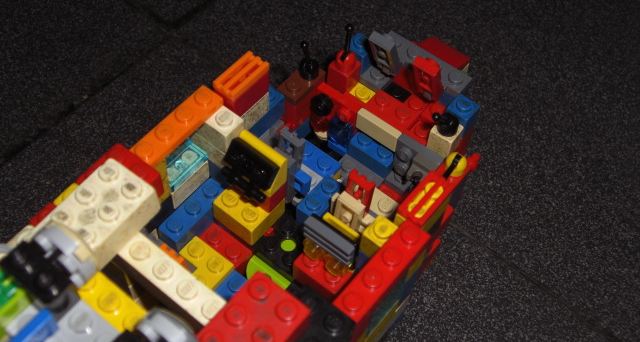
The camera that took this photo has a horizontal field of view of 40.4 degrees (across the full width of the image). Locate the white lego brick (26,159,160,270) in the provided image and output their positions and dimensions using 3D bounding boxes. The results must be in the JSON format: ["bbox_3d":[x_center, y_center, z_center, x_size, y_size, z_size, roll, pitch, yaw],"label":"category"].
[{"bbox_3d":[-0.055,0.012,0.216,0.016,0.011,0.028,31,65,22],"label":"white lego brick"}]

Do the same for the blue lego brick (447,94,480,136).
[{"bbox_3d":[0.044,-0.017,0.273,0.008,0.011,0.008,35,63,17],"label":"blue lego brick"}]

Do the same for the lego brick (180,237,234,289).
[{"bbox_3d":[-0.037,0.030,0.265,0.016,0.005,0.016,35,63,17],"label":"lego brick"}]

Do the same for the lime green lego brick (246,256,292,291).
[{"bbox_3d":[-0.015,0.030,0.235,0.013,0.008,0.007,34,61,19],"label":"lime green lego brick"}]

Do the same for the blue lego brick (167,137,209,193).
[{"bbox_3d":[-0.042,-0.001,0.262,0.008,0.003,0.016,35,63,17],"label":"blue lego brick"}]

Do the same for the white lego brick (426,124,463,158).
[{"bbox_3d":[0.039,-0.010,0.268,0.008,0.010,0.008,34,61,19],"label":"white lego brick"}]

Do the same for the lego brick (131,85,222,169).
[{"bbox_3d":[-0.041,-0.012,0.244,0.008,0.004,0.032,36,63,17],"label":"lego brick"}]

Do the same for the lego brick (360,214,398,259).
[{"bbox_3d":[0.017,0.019,0.235,0.008,0.011,0.008,34,61,19],"label":"lego brick"}]

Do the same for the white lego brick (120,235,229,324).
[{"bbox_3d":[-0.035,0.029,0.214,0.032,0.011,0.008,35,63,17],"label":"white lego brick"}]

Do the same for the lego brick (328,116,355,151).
[{"bbox_3d":[0.008,-0.013,0.292,0.008,0.010,0.008,35,63,17],"label":"lego brick"}]

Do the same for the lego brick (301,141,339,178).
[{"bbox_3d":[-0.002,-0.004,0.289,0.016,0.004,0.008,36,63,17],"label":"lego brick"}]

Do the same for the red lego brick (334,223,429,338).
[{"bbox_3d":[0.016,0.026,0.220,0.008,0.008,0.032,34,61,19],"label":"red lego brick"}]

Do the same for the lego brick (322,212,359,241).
[{"bbox_3d":[0.006,0.016,0.248,0.012,0.004,0.004,35,63,17],"label":"lego brick"}]

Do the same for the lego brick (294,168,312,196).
[{"bbox_3d":[-0.006,0.004,0.289,0.005,0.007,0.004,36,63,17],"label":"lego brick"}]

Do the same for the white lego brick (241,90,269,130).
[{"bbox_3d":[-0.025,-0.019,0.275,0.008,0.010,0.016,35,63,17],"label":"white lego brick"}]

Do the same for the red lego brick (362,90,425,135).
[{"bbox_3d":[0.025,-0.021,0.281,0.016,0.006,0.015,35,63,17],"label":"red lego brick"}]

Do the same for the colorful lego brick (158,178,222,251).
[{"bbox_3d":[-0.039,0.014,0.271,0.008,0.011,0.024,35,63,17],"label":"colorful lego brick"}]

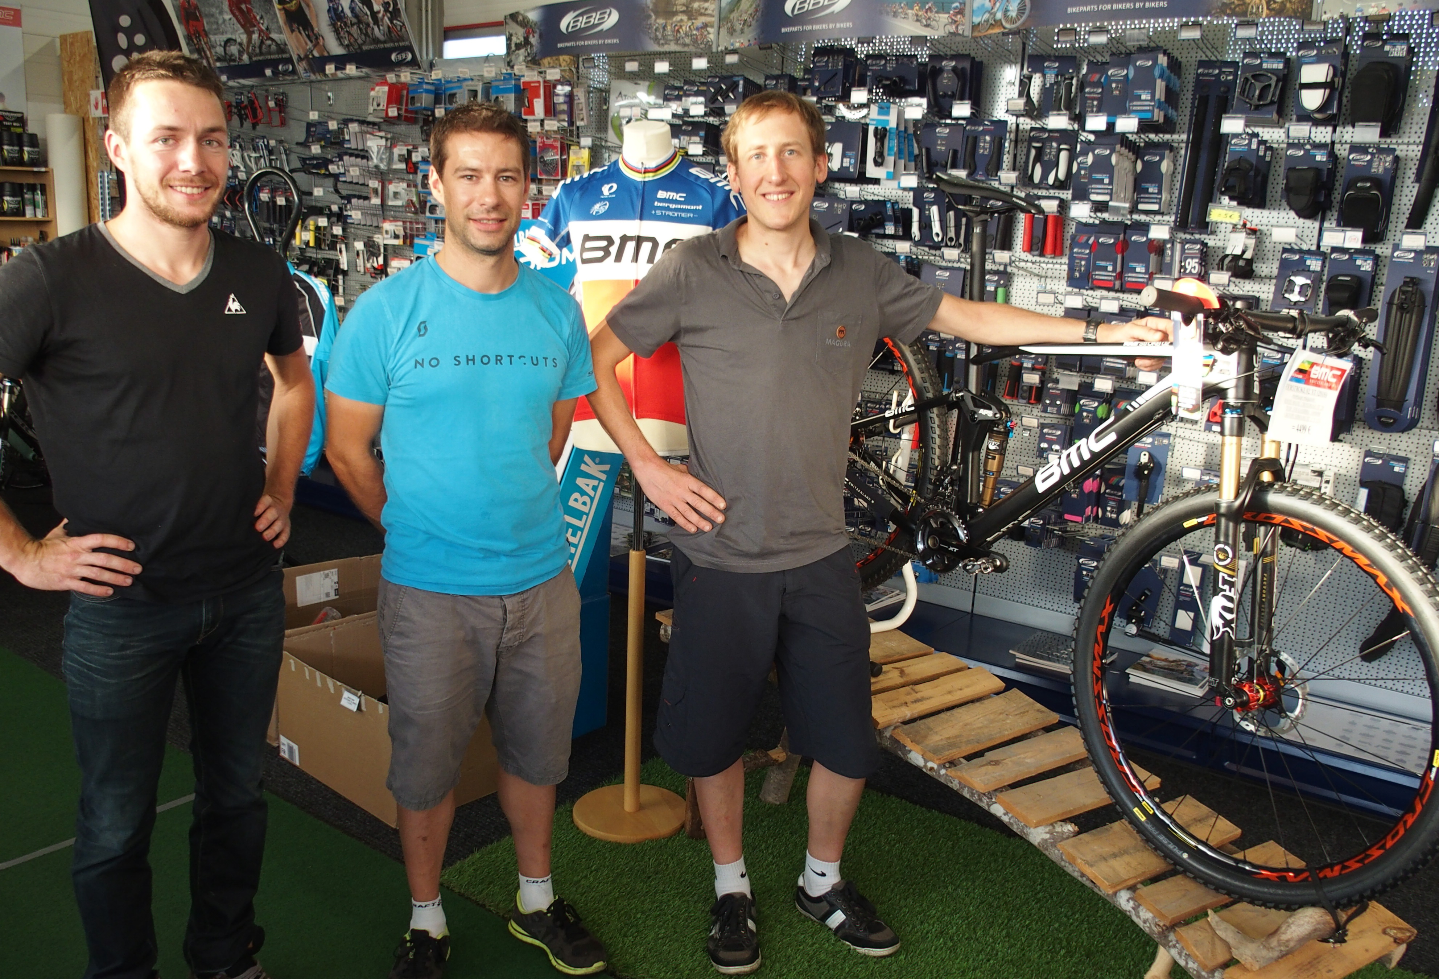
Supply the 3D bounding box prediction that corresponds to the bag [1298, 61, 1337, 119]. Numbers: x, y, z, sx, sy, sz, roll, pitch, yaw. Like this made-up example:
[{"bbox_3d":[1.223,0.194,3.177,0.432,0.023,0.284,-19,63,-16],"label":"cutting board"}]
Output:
[{"bbox_3d":[1.692,-1.133,3.299,0.085,0.140,0.070,11,16,33],"label":"bag"}]

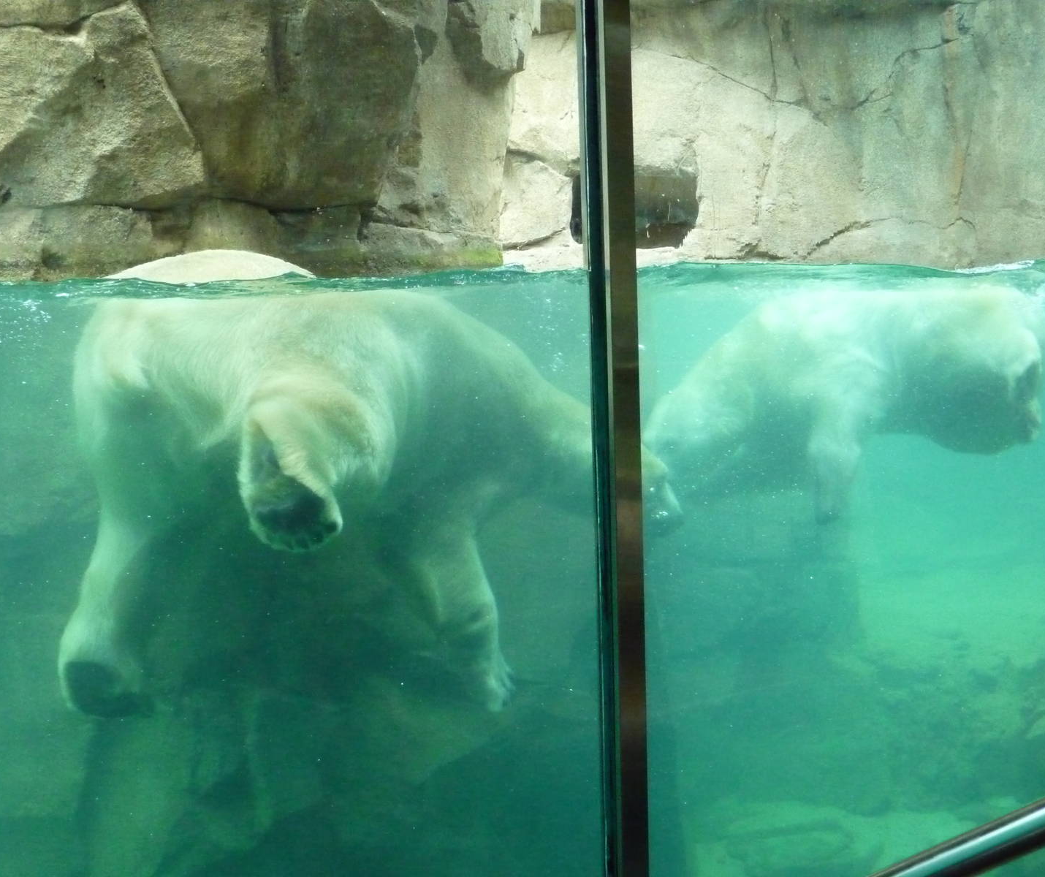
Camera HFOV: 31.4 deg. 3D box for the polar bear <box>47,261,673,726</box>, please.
[{"bbox_3d":[-0.270,0.130,5.600,2.120,1.350,0.900,-4,4,-43],"label":"polar bear"}]

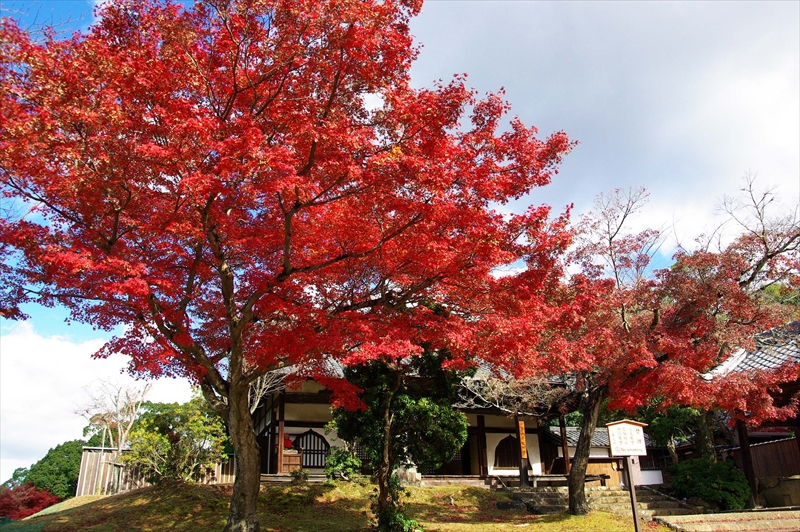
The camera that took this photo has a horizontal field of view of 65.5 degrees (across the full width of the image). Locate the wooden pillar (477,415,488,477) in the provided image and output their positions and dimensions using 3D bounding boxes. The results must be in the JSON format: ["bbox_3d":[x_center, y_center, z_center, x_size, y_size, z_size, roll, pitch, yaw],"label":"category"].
[{"bbox_3d":[3.324,7.172,24.931,0.250,2.370,0.250,2,-16,-9],"label":"wooden pillar"}]

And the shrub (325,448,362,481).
[{"bbox_3d":[-1.951,7.003,21.946,1.250,1.043,1.150,2,-16,-9],"label":"shrub"}]

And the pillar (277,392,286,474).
[{"bbox_3d":[-4.475,6.327,23.732,0.200,3.098,0.200,2,-16,-9],"label":"pillar"}]

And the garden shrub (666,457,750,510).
[{"bbox_3d":[9.849,7.000,20.010,2.450,1.506,2.000,-7,-17,20],"label":"garden shrub"}]

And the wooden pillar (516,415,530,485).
[{"bbox_3d":[4.529,6.717,22.862,0.210,2.593,0.210,2,-16,-9],"label":"wooden pillar"}]

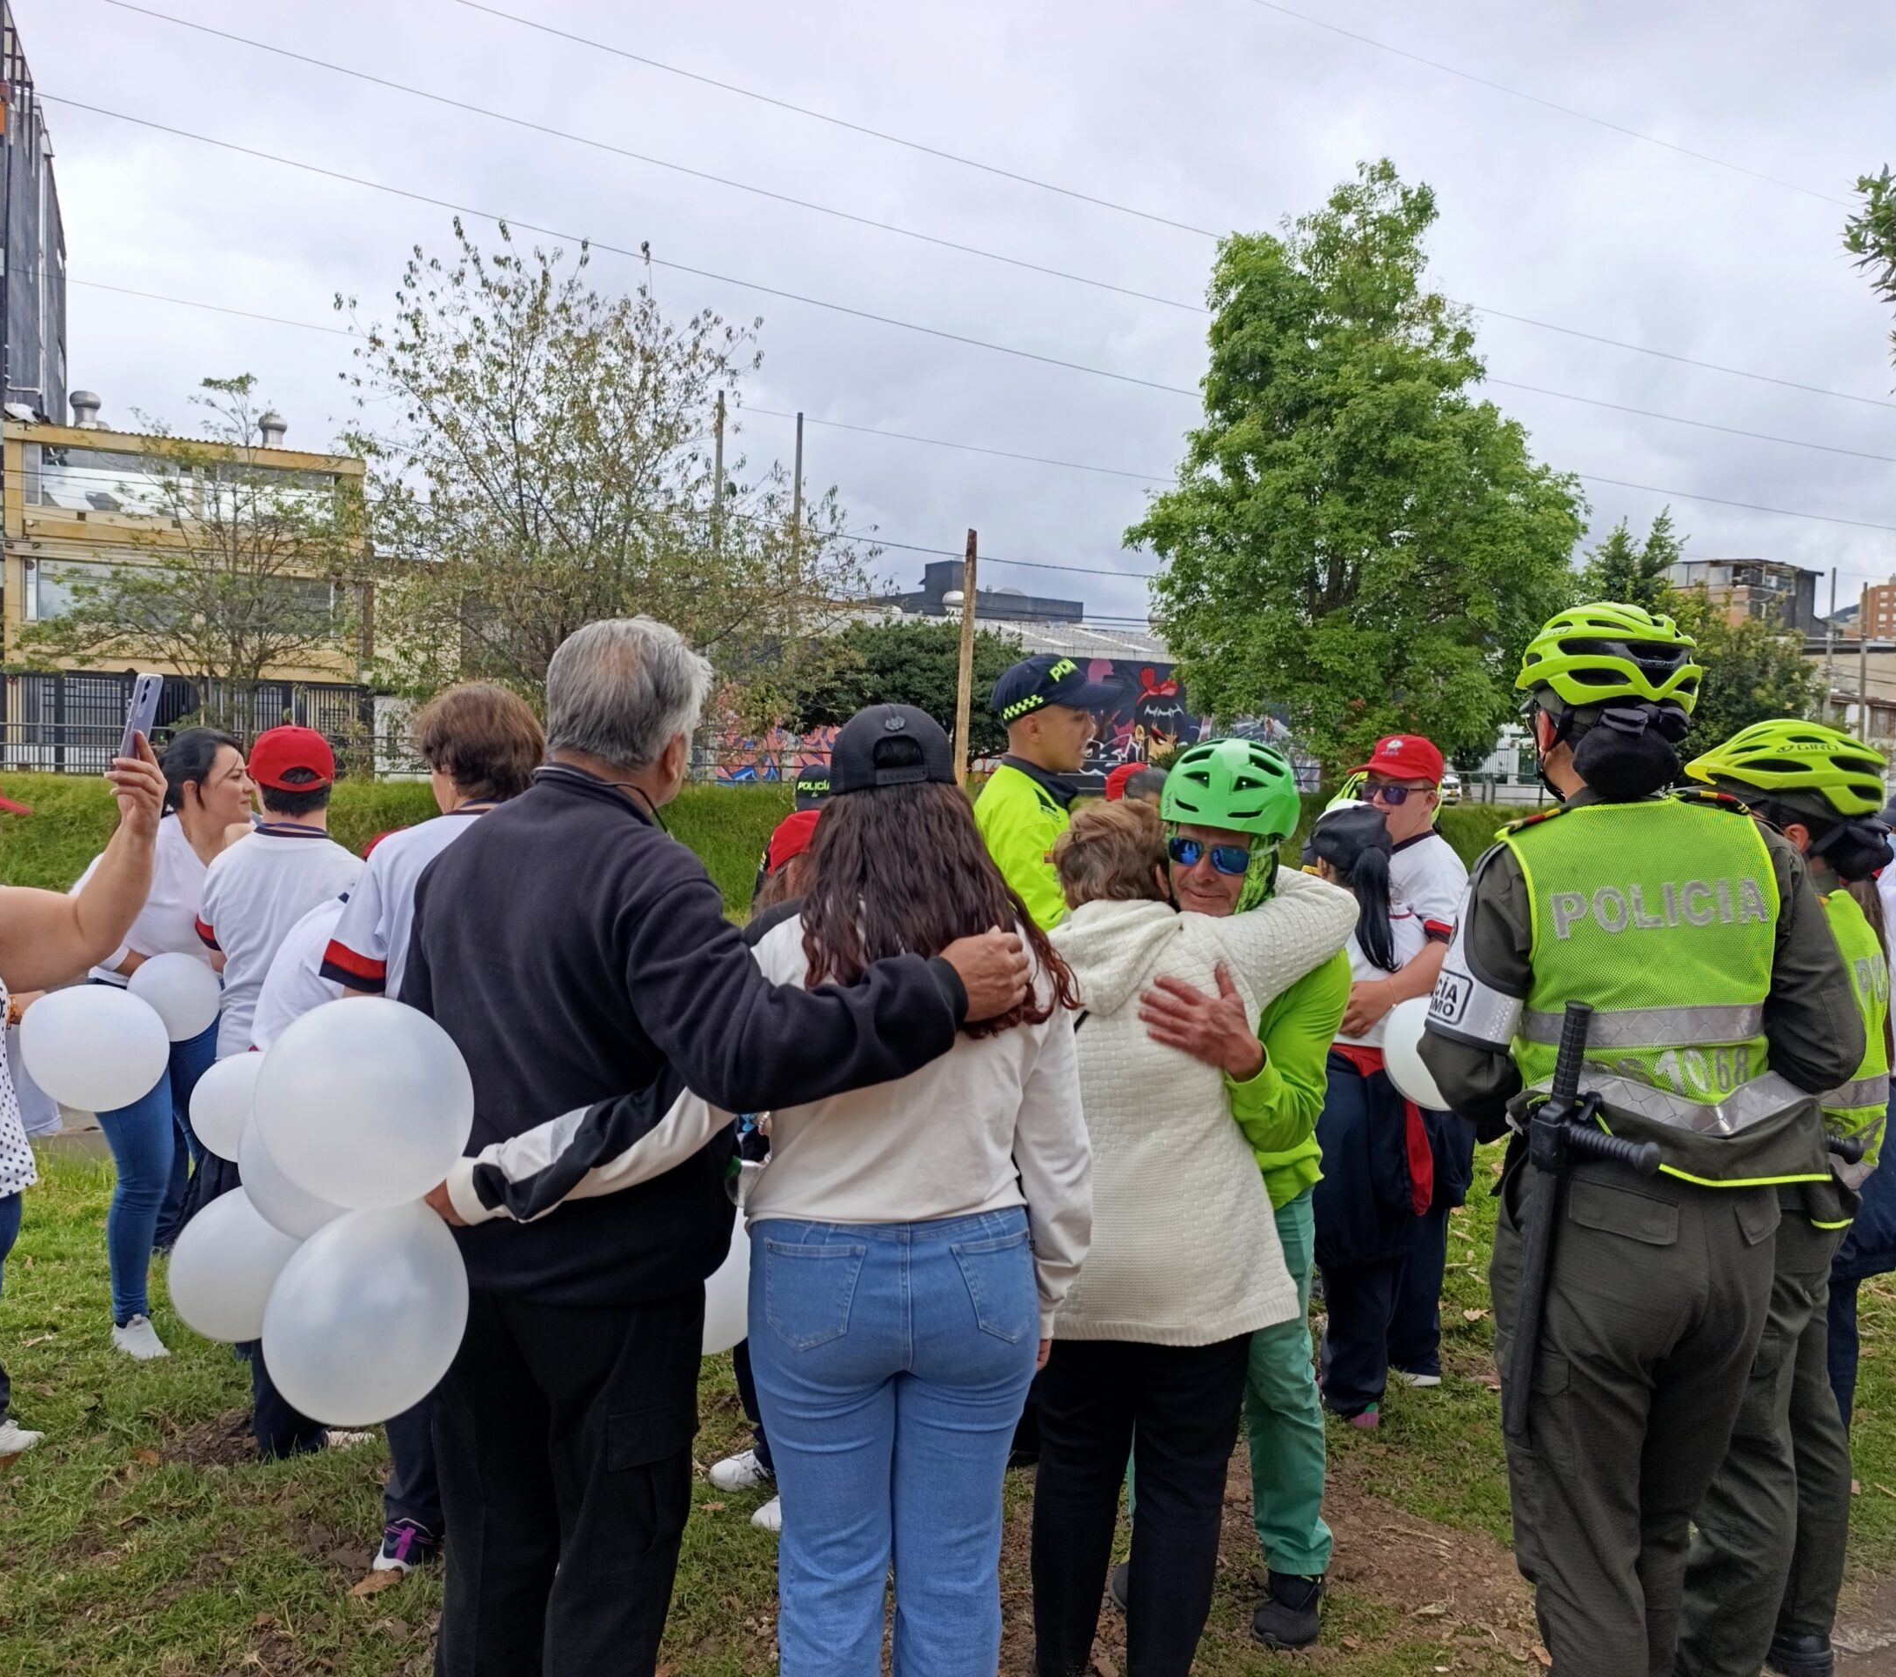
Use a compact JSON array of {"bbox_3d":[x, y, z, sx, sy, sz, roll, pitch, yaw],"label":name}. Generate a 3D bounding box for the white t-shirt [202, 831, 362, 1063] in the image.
[{"bbox_3d":[-1.507,0.285,3.400,0.460,0.640,0.270,0,2,-27],"label":"white t-shirt"}]

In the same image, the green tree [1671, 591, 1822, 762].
[{"bbox_3d":[25.724,-4.706,48.000,5.400,6.600,5.000,2,2,24],"label":"green tree"}]

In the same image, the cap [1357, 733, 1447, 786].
[{"bbox_3d":[1.168,-0.200,3.820,0.185,0.130,0.260,4,3,37],"label":"cap"}]

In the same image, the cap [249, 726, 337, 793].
[{"bbox_3d":[-1.516,-0.183,3.420,0.180,0.150,0.260,0,2,-34],"label":"cap"}]

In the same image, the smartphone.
[{"bbox_3d":[-1.202,-0.165,2.200,0.010,0.162,0.076,13,0,-7],"label":"smartphone"}]

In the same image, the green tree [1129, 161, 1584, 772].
[{"bbox_3d":[9.911,-8.771,36.000,11.000,15.400,10.300,2,2,12],"label":"green tree"}]

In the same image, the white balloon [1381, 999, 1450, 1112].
[{"bbox_3d":[1.099,0.490,3.350,0.250,0.260,0.250,2,2,0],"label":"white balloon"}]

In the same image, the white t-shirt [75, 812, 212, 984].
[{"bbox_3d":[-2.019,0.161,3.760,0.440,0.500,0.300,0,3,-30],"label":"white t-shirt"}]

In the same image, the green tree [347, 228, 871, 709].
[{"bbox_3d":[-6.921,-6.816,30.000,10.600,11.400,9.500,1,2,0],"label":"green tree"}]

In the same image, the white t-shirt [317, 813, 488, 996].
[{"bbox_3d":[-0.931,0.215,2.880,0.520,0.620,0.320,1,2,-18],"label":"white t-shirt"}]

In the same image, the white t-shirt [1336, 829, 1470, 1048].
[{"bbox_3d":[1.174,0.273,3.780,0.480,0.600,0.320,3,3,30],"label":"white t-shirt"}]

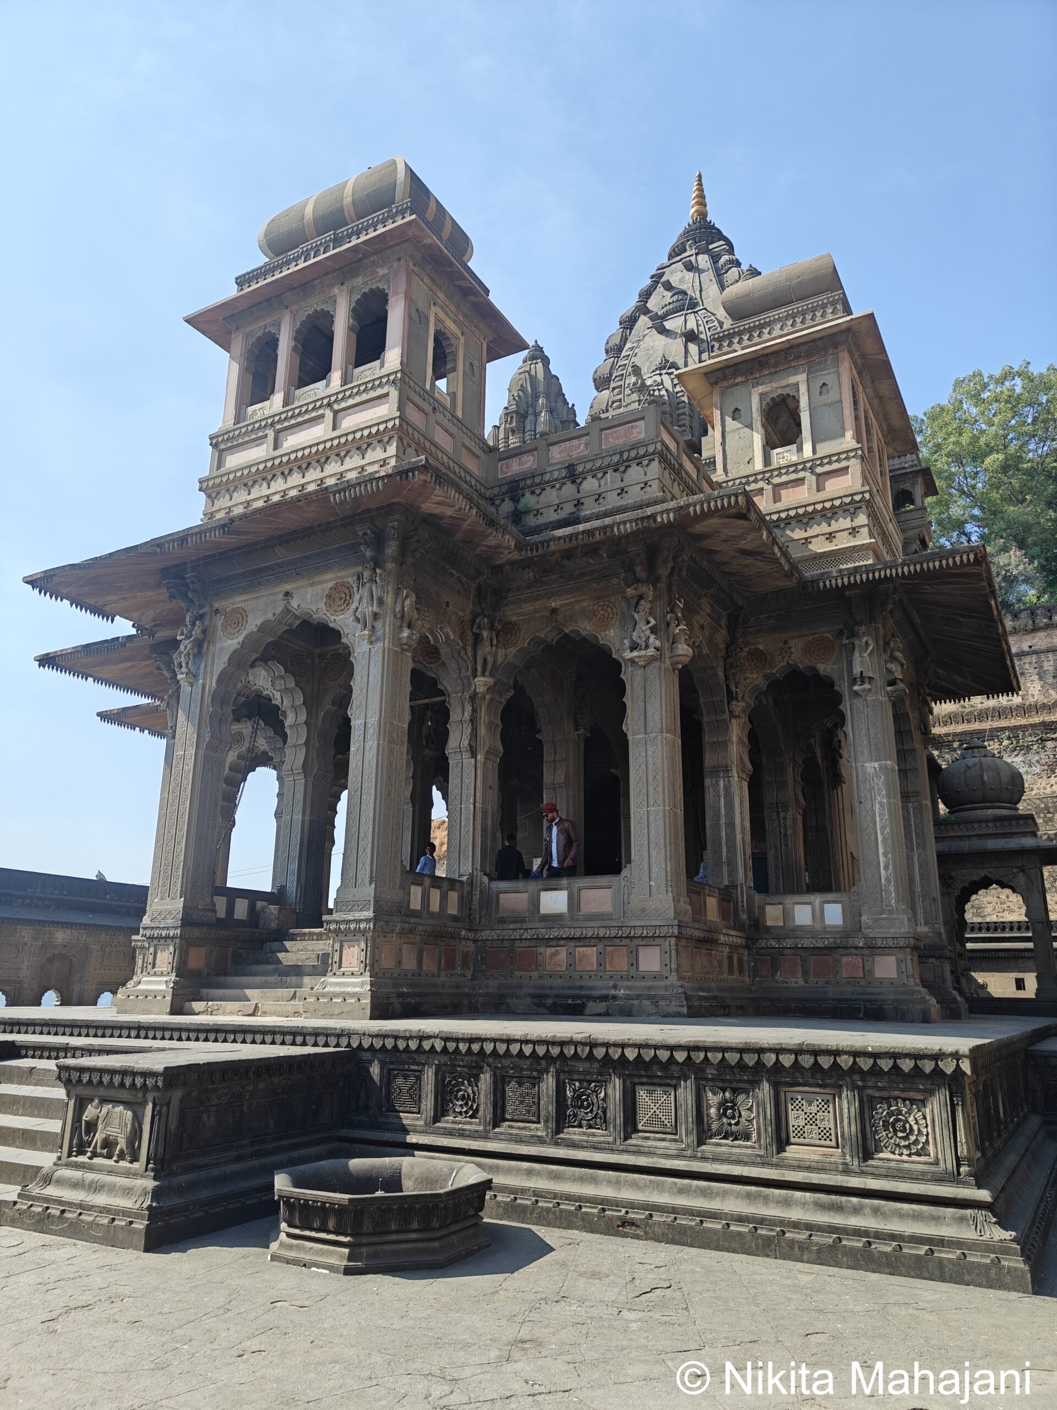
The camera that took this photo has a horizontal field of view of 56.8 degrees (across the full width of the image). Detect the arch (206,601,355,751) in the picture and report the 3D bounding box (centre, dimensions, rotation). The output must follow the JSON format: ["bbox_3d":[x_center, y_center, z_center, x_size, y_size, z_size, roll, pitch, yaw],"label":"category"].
[{"bbox_3d":[-3.333,-0.386,13.723,2.650,2.080,0.460,-8,-19,28],"label":"arch"}]

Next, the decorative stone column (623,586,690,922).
[{"bbox_3d":[1.715,0.647,13.106,0.640,4.500,0.650,-8,-19,28],"label":"decorative stone column"}]

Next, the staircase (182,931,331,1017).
[{"bbox_3d":[-2.869,3.388,12.531,2.257,1.118,1.782,-8,-19,28],"label":"staircase"}]

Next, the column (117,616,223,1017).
[{"bbox_3d":[-4.545,1.283,13.220,0.864,5.508,0.783,-8,-19,28],"label":"column"}]

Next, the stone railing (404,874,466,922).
[{"bbox_3d":[-1.203,2.431,12.116,0.189,0.616,1.404,-8,-19,28],"label":"stone railing"}]

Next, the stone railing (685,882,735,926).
[{"bbox_3d":[2.536,2.822,13.621,0.170,0.570,2.000,-8,-19,28],"label":"stone railing"}]

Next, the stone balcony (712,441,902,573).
[{"bbox_3d":[5.085,-2.572,17.068,2.500,2.050,3.750,-8,-19,28],"label":"stone balcony"}]

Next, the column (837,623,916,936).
[{"bbox_3d":[4.921,1.036,13.793,0.626,4.358,0.610,-8,-19,28],"label":"column"}]

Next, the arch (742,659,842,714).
[{"bbox_3d":[3.963,-0.150,14.701,1.474,1.026,0.459,-8,-19,28],"label":"arch"}]

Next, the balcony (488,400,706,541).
[{"bbox_3d":[1.196,-2.942,15.102,2.786,1.577,2.592,-8,-19,28],"label":"balcony"}]

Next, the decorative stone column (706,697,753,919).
[{"bbox_3d":[3.120,1.655,15.404,0.550,3.550,0.560,-8,-19,28],"label":"decorative stone column"}]

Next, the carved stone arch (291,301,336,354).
[{"bbox_3d":[-3.230,-5.887,15.289,0.920,0.870,0.250,-8,-19,28],"label":"carved stone arch"}]

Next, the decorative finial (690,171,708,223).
[{"bbox_3d":[6.436,-19.237,36.966,0.660,2.420,0.660,-8,-19,28],"label":"decorative finial"}]

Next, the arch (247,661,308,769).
[{"bbox_3d":[-3.922,0.148,14.543,0.524,1.431,1.512,-8,-19,28],"label":"arch"}]

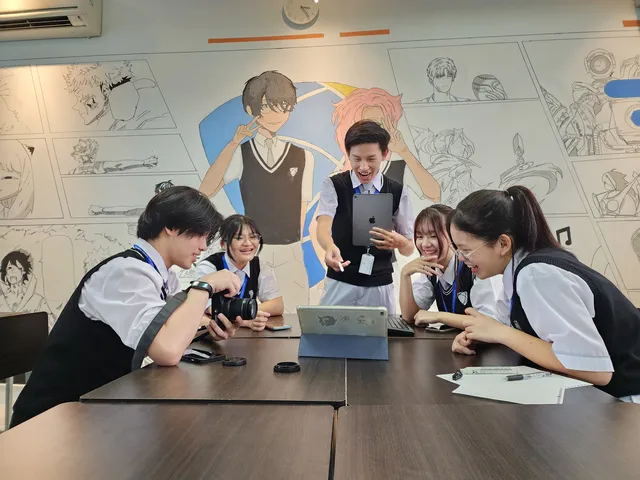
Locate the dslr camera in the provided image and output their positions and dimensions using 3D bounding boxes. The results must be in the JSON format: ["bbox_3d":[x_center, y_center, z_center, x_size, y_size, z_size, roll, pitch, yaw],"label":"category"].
[{"bbox_3d":[-0.242,0.195,1.190,0.120,0.092,0.125,-1,-2,10],"label":"dslr camera"}]

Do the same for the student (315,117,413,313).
[{"bbox_3d":[0.216,0.274,2.042,0.480,1.664,0.420,0,-2,3],"label":"student"}]

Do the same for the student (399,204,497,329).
[{"bbox_3d":[0.532,0.477,1.685,0.470,1.231,0.600,-1,-2,27],"label":"student"}]

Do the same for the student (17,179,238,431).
[{"bbox_3d":[-0.558,0.464,1.245,0.700,1.235,0.500,0,-2,-5],"label":"student"}]

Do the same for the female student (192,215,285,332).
[{"bbox_3d":[-0.358,0.498,1.834,0.450,1.206,0.620,0,-2,-16],"label":"female student"}]

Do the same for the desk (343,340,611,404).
[{"bbox_3d":[0.354,0.705,1.154,0.548,0.740,0.654,0,-2,4],"label":"desk"}]

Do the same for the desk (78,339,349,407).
[{"bbox_3d":[-0.200,0.708,1.179,0.548,0.740,0.654,0,-2,4],"label":"desk"}]

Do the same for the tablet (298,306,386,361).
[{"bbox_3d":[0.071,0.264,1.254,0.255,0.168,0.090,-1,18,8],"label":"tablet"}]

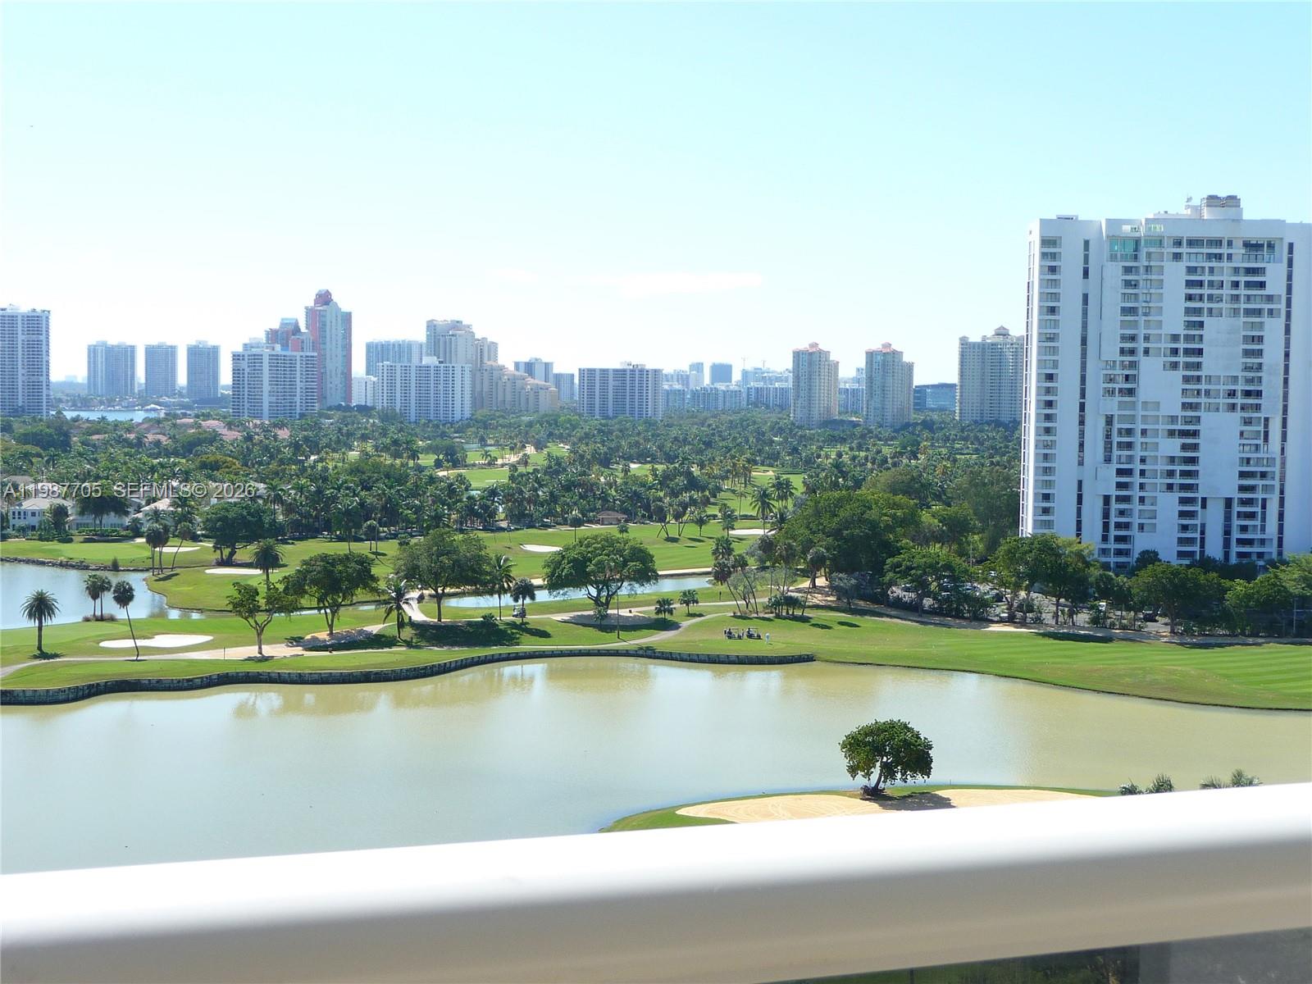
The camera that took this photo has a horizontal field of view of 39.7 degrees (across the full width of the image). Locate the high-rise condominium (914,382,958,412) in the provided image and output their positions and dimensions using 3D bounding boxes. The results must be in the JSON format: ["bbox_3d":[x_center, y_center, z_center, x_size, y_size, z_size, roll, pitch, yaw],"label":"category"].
[{"bbox_3d":[303.870,-95.160,1974.570,40.000,46.560,28.000,0,4,-16],"label":"high-rise condominium"}]

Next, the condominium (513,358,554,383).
[{"bbox_3d":[-157.650,-135.520,2340.790,50.000,71.680,27.000,0,3,-9],"label":"condominium"}]

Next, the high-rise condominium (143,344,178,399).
[{"bbox_3d":[-687.310,-162.050,2523.040,43.500,89.280,28.000,0,3,-7],"label":"high-rise condominium"}]

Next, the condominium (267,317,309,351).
[{"bbox_3d":[-338.900,-111.480,1682.610,39.000,97.090,28.000,1,3,9],"label":"condominium"}]

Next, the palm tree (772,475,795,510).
[{"bbox_3d":[38.180,2.310,544.620,7.600,14.760,7.600,1,3,4],"label":"palm tree"}]

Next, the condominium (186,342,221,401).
[{"bbox_3d":[-621.580,-161.320,2498.810,45.000,92.400,28.000,0,3,-6],"label":"condominium"}]

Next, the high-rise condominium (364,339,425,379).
[{"bbox_3d":[-354.120,-156.820,2469.830,74.000,93.800,32.000,2,4,24],"label":"high-rise condominium"}]

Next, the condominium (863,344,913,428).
[{"bbox_3d":[182.240,-77.940,1416.200,27.500,75.280,26.000,4,5,42],"label":"condominium"}]

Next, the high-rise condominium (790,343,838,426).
[{"bbox_3d":[127.100,-80.540,1442.180,26.500,75.950,25.500,4,4,40],"label":"high-rise condominium"}]

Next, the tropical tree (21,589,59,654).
[{"bbox_3d":[-92.550,19.360,273.220,5.500,9.520,5.500,0,4,-19],"label":"tropical tree"}]

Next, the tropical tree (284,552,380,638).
[{"bbox_3d":[-52.500,16.620,294.040,15.500,13.570,14.500,0,3,-10],"label":"tropical tree"}]

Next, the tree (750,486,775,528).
[{"bbox_3d":[29.760,5.160,501.130,7.200,14.010,7.200,1,3,3],"label":"tree"}]

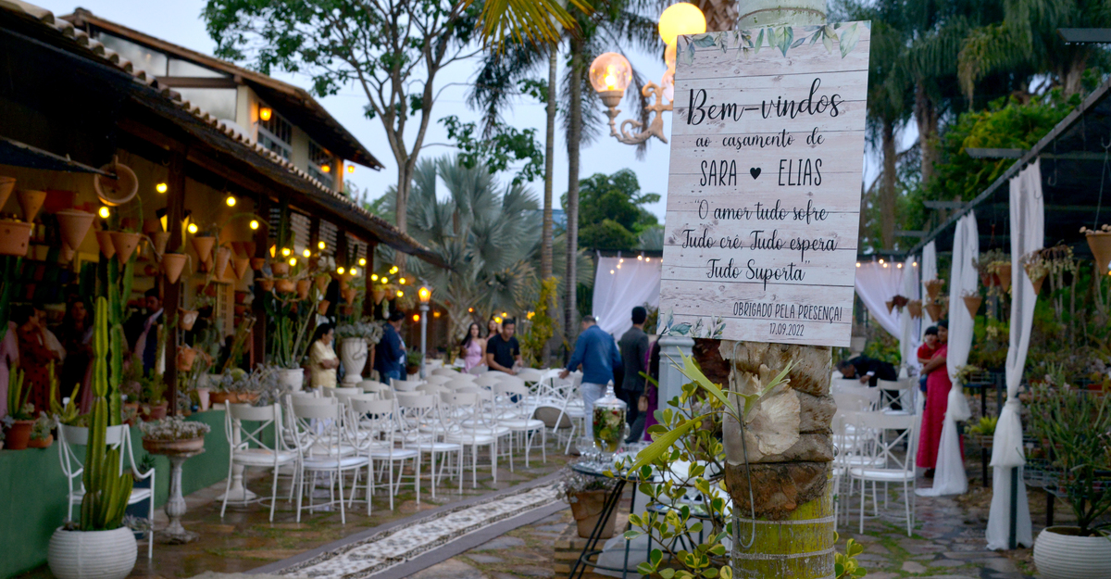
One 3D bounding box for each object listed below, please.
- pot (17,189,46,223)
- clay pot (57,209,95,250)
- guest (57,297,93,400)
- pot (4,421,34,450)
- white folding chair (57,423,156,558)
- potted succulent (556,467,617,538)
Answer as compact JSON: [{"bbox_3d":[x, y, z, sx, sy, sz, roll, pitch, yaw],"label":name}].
[{"bbox_3d":[-3.660,-0.573,8.200,0.210,0.250,0.210,1,-2,0],"label":"pot"},{"bbox_3d":[-2.905,-0.361,7.100,0.240,0.260,0.240,1,-2,0],"label":"clay pot"},{"bbox_3d":[-4.790,0.897,11.664,0.460,1.630,0.320,2,-3,-21],"label":"guest"},{"bbox_3d":[-3.247,0.885,7.100,0.180,0.185,0.180,1,-2,0],"label":"pot"},{"bbox_3d":[-2.648,1.212,6.953,0.450,0.880,0.510,1,-2,-2],"label":"white folding chair"},{"bbox_3d":[0.206,1.256,6.950,0.370,0.420,0.370,1,-3,0],"label":"potted succulent"}]

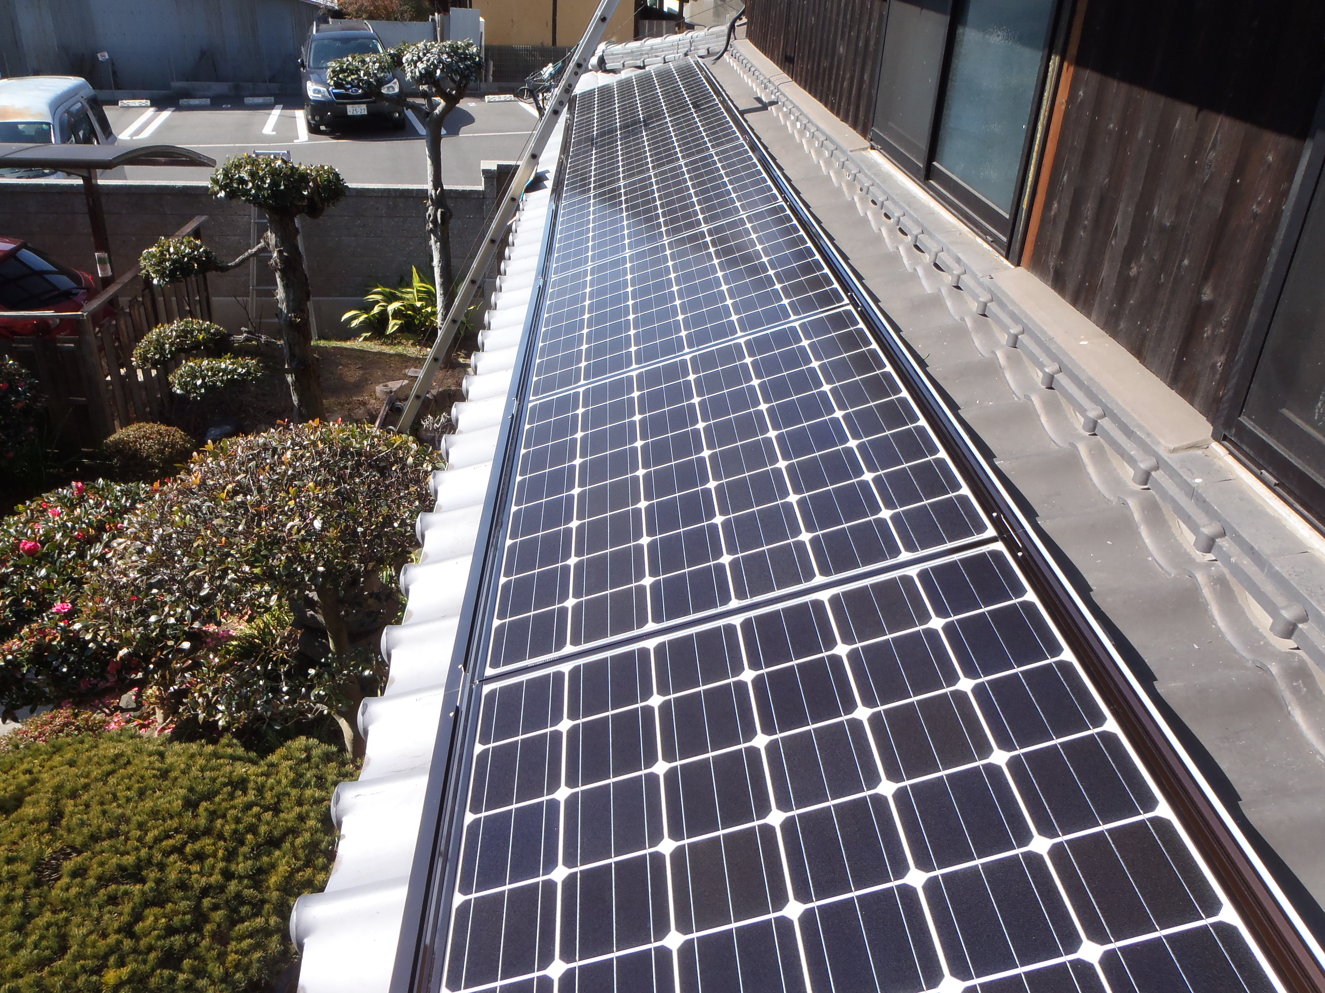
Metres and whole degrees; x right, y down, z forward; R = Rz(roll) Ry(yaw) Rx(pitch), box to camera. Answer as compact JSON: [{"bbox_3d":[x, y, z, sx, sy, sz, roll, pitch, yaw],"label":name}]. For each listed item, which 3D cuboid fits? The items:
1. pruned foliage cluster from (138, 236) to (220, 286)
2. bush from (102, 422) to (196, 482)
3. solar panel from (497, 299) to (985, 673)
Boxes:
[{"bbox_3d":[-3.677,-1.795,8.152,0.620,0.370,0.540,-9,30,-22],"label":"pruned foliage cluster"},{"bbox_3d":[-3.841,-0.359,8.003,0.710,0.390,0.670,-10,30,-25],"label":"bush"},{"bbox_3d":[0.107,-0.084,2.491,0.980,0.040,1.300,-16,28,6],"label":"solar panel"}]

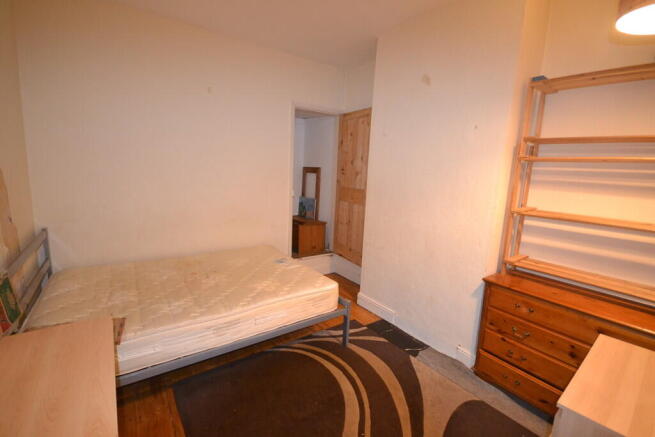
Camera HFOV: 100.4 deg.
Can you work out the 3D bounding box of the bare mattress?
[{"bbox_3d":[-1.089,0.596,2.262,1.898,0.223,1.371,-4,12,-34],"label":"bare mattress"}]

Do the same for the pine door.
[{"bbox_3d":[0.331,-0.381,3.581,0.042,1.965,0.704,-4,12,-34],"label":"pine door"}]

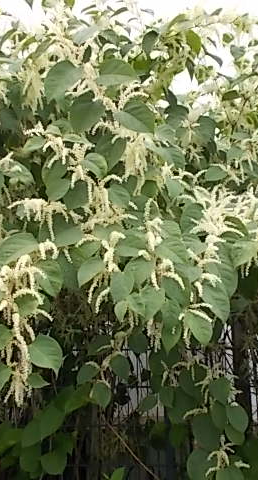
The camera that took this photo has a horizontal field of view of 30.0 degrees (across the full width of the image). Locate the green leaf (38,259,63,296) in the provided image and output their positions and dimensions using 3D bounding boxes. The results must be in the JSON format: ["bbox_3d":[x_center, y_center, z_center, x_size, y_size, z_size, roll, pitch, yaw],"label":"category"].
[{"bbox_3d":[-0.265,0.126,1.620,0.089,0.138,0.030,-24,-23,-22],"label":"green leaf"}]

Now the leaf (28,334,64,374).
[{"bbox_3d":[-0.278,0.386,1.620,0.107,0.141,0.031,-33,-24,-29],"label":"leaf"}]

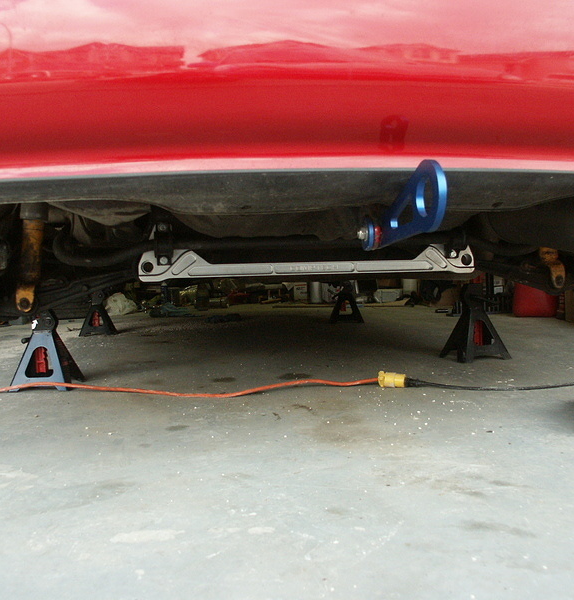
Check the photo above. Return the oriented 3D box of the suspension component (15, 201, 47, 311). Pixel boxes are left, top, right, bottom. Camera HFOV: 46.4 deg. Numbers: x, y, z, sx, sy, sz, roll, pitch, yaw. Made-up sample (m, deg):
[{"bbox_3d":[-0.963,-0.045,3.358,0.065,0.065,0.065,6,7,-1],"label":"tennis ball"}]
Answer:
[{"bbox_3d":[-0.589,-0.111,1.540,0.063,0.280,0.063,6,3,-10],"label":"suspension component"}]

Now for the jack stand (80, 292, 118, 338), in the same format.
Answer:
[{"bbox_3d":[-1.168,0.082,4.152,0.190,0.260,0.168,-2,3,8],"label":"jack stand"}]

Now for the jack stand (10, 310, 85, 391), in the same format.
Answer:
[{"bbox_3d":[-0.790,0.159,2.210,0.190,0.260,0.168,-3,3,1],"label":"jack stand"}]

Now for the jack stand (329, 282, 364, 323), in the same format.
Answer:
[{"bbox_3d":[0.378,0.010,4.197,0.190,0.260,0.168,-2,3,8],"label":"jack stand"}]

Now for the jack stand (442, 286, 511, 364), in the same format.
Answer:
[{"bbox_3d":[0.680,0.082,2.429,0.190,0.260,0.168,-3,3,-18],"label":"jack stand"}]

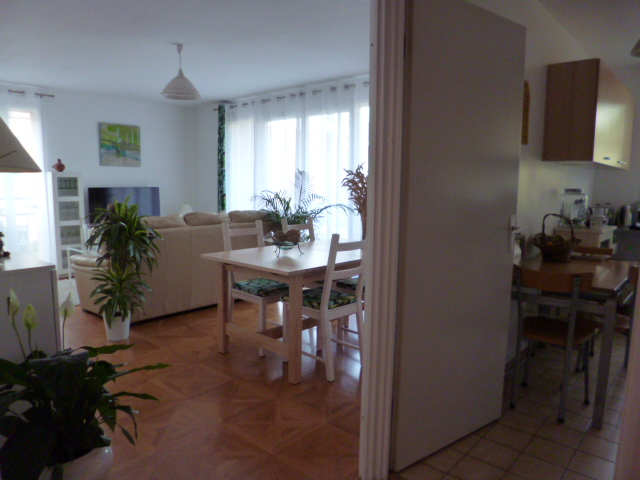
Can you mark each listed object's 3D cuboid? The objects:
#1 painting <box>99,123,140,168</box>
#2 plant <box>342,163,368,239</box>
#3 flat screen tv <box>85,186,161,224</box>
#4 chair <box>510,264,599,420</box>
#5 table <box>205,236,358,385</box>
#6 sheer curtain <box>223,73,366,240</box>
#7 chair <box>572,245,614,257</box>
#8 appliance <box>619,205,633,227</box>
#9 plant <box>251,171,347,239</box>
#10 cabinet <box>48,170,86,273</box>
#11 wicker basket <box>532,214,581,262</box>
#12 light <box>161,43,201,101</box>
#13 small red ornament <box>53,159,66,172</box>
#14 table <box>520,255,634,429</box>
[{"bbox_3d":[-2.736,-1.291,6.085,0.030,0.560,0.555,7,9,41],"label":"painting"},{"bbox_3d":[0.450,-0.014,4.436,0.480,1.500,0.460,7,9,41],"label":"plant"},{"bbox_3d":[-2.834,-0.475,6.496,0.070,0.600,1.040,7,10,42],"label":"flat screen tv"},{"bbox_3d":[1.339,0.559,2.558,0.420,0.830,0.490,7,9,41],"label":"chair"},{"bbox_3d":[-0.019,0.452,3.506,0.914,0.750,1.490,7,10,42],"label":"table"},{"bbox_3d":[-0.387,-0.688,5.841,2.780,2.400,0.130,7,10,42],"label":"sheer curtain"},{"bbox_3d":[1.849,0.476,3.303,0.420,0.830,0.480,7,9,41],"label":"chair"},{"bbox_3d":[2.892,-0.223,4.185,0.145,0.210,0.135,7,9,41],"label":"appliance"},{"bbox_3d":[-0.216,-0.051,4.890,0.970,1.450,0.880,7,9,41],"label":"plant"},{"bbox_3d":[-3.404,-0.204,5.955,0.300,1.390,0.360,7,10,42],"label":"cabinet"},{"bbox_3d":[1.710,-0.005,3.179,0.320,0.335,0.270,7,9,41],"label":"wicker basket"},{"bbox_3d":[-1.210,-1.476,3.872,0.345,0.455,0.345,7,9,41],"label":"light"},{"bbox_3d":[-3.384,-0.967,5.769,0.125,0.165,0.160,7,10,42],"label":"small red ornament"},{"bbox_3d":[1.577,0.547,2.843,0.660,0.750,1.070,7,10,42],"label":"table"}]

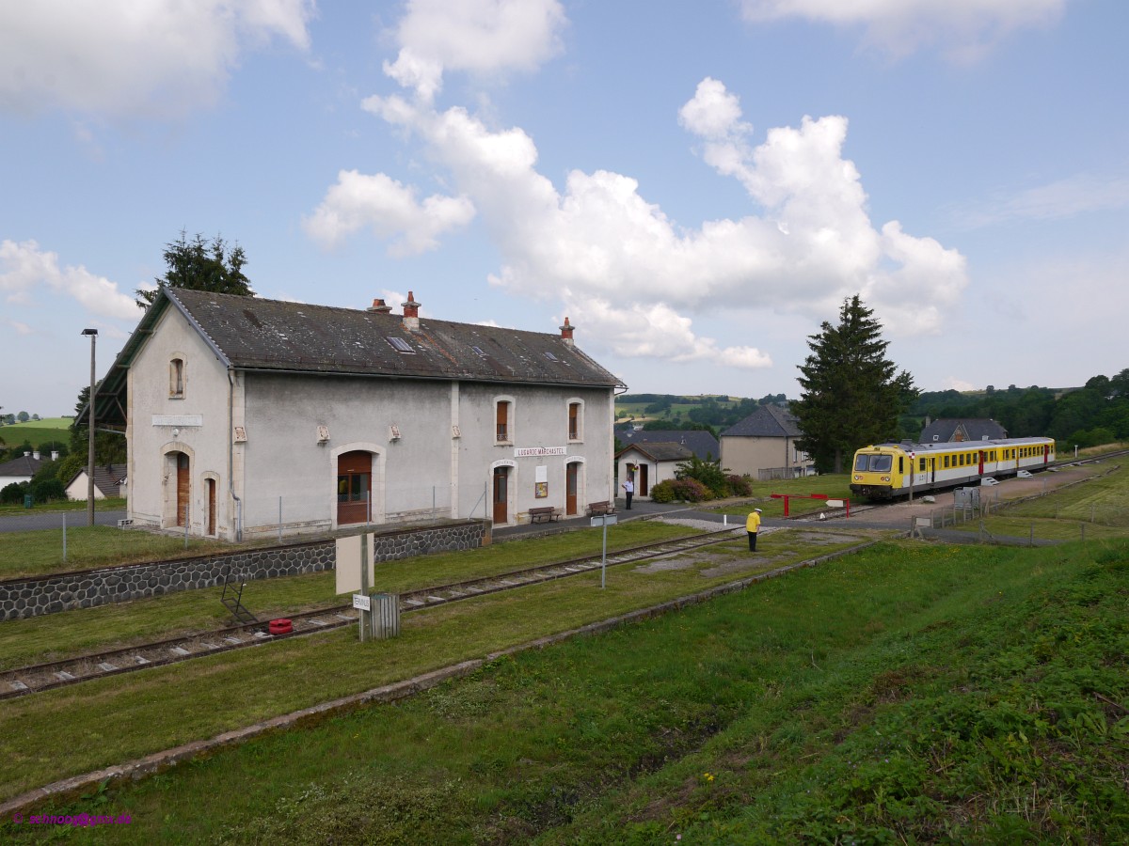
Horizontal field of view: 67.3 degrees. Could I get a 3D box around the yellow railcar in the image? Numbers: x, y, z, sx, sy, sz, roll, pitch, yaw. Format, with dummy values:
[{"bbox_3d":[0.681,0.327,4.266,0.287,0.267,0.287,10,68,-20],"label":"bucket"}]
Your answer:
[{"bbox_3d":[36.053,3.284,73.710,2.880,3.800,53.000,0,0,39],"label":"yellow railcar"}]

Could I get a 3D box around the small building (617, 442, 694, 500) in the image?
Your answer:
[{"bbox_3d":[5.989,2.986,54.937,3.700,3.400,5.100,0,0,41],"label":"small building"}]

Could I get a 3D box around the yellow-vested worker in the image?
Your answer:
[{"bbox_3d":[7.601,4.299,33.996,0.580,1.700,0.480,0,0,41],"label":"yellow-vested worker"}]

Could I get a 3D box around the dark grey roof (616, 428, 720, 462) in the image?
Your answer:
[{"bbox_3d":[12.300,2.600,94.300,15.800,3.400,8.200,0,0,22],"label":"dark grey roof"}]

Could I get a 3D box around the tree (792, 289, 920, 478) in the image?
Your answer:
[{"bbox_3d":[28.158,-3.776,81.980,11.700,17.468,11.700,0,0,41],"label":"tree"}]

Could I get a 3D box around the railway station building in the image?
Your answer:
[{"bbox_3d":[-8.946,-0.470,40.921,13.224,10.334,22.257,0,0,41],"label":"railway station building"}]

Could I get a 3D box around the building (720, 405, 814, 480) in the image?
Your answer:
[{"bbox_3d":[23.309,2.221,94.223,8.397,8.371,10.300,0,0,41],"label":"building"}]

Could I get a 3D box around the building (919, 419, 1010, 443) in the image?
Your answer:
[{"bbox_3d":[56.805,2.869,120.471,10.600,7.200,9.000,0,0,41],"label":"building"}]

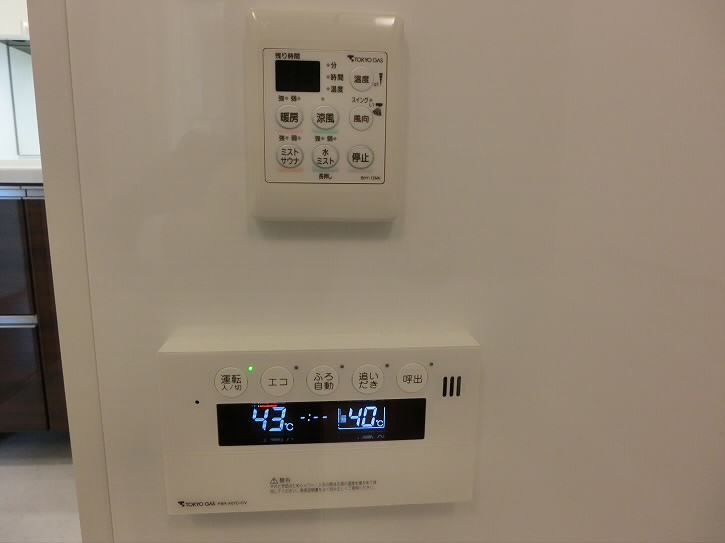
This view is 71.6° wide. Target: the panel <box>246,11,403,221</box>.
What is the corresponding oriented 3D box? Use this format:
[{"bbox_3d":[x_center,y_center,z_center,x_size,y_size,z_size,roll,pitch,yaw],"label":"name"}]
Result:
[{"bbox_3d":[-0.023,-0.092,0.308,0.095,0.119,0.020,0,10,-5],"label":"panel"}]

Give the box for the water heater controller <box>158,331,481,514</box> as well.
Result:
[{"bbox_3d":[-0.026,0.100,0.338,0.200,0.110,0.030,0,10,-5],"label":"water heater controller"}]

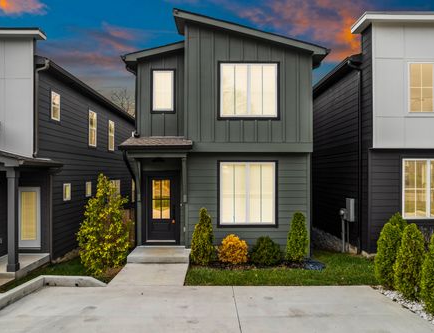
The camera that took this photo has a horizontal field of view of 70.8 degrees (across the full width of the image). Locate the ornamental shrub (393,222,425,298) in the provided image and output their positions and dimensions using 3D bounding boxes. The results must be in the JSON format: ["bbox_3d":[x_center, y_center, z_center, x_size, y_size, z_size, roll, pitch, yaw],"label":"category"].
[{"bbox_3d":[3.620,1.760,5.750,0.640,1.410,0.640,0,-1,-1],"label":"ornamental shrub"}]

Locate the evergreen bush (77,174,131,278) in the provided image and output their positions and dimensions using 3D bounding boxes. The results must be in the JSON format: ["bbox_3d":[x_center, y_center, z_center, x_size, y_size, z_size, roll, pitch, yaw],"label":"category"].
[{"bbox_3d":[-2.700,1.430,7.350,1.280,2.420,1.250,0,-1,-1],"label":"evergreen bush"}]

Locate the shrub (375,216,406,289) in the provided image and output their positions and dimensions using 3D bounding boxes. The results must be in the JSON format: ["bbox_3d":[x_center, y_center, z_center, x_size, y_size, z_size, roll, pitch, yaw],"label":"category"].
[{"bbox_3d":[3.620,1.860,6.420,0.680,1.420,0.680,0,-1,-1],"label":"shrub"}]

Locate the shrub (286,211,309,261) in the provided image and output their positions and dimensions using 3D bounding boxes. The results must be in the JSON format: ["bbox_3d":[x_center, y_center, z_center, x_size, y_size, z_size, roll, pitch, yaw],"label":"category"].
[{"bbox_3d":[2.200,1.950,8.420,0.620,1.380,0.620,0,-1,-1],"label":"shrub"}]

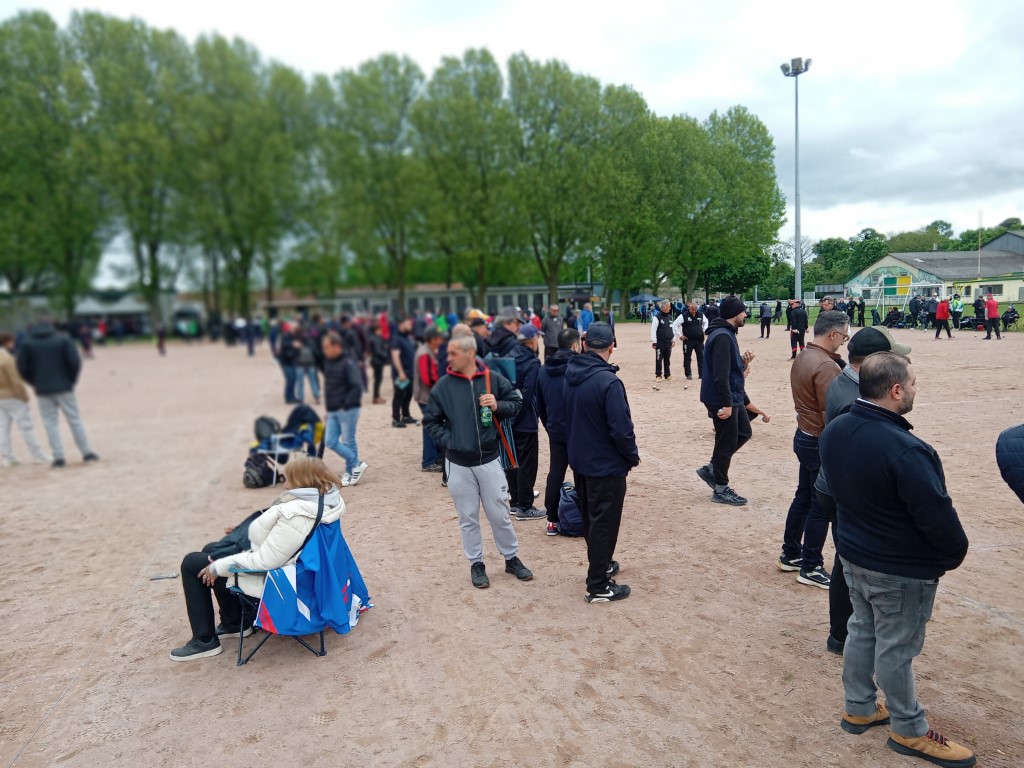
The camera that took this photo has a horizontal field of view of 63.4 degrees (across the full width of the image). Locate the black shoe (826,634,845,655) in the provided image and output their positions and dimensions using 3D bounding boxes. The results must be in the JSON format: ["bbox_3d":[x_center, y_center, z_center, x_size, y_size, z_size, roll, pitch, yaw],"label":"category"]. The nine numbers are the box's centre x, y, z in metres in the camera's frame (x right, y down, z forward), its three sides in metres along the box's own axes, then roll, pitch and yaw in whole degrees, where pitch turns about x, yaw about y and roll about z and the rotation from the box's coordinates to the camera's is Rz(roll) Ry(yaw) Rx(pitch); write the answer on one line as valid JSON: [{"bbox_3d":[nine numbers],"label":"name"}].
[{"bbox_3d":[1.778,1.353,4.315,0.290,0.105,0.110,2,7,35],"label":"black shoe"}]

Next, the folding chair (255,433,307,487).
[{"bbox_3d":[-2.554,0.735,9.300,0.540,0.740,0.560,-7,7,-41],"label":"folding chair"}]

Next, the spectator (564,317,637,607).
[{"bbox_3d":[0.579,0.477,5.362,0.370,1.740,0.500,-7,7,-43],"label":"spectator"}]

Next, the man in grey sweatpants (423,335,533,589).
[{"bbox_3d":[-0.220,0.498,5.581,0.680,1.700,0.450,-4,6,-17],"label":"man in grey sweatpants"}]

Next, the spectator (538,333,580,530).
[{"bbox_3d":[0.431,0.359,6.841,0.530,1.700,0.400,1,6,30],"label":"spectator"}]

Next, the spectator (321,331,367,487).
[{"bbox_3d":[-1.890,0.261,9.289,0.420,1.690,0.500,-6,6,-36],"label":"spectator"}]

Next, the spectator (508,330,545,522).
[{"bbox_3d":[0.072,0.335,7.272,0.420,1.690,0.500,-4,6,-20],"label":"spectator"}]

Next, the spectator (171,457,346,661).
[{"bbox_3d":[-1.420,0.941,4.631,0.950,1.060,0.600,-3,5,-16],"label":"spectator"}]

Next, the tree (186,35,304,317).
[{"bbox_3d":[-19.948,-14.933,62.000,8.500,22.000,8.500,-2,5,0],"label":"tree"}]

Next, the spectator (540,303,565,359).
[{"bbox_3d":[0.940,-0.898,18.732,0.550,1.760,0.360,-2,5,0],"label":"spectator"}]

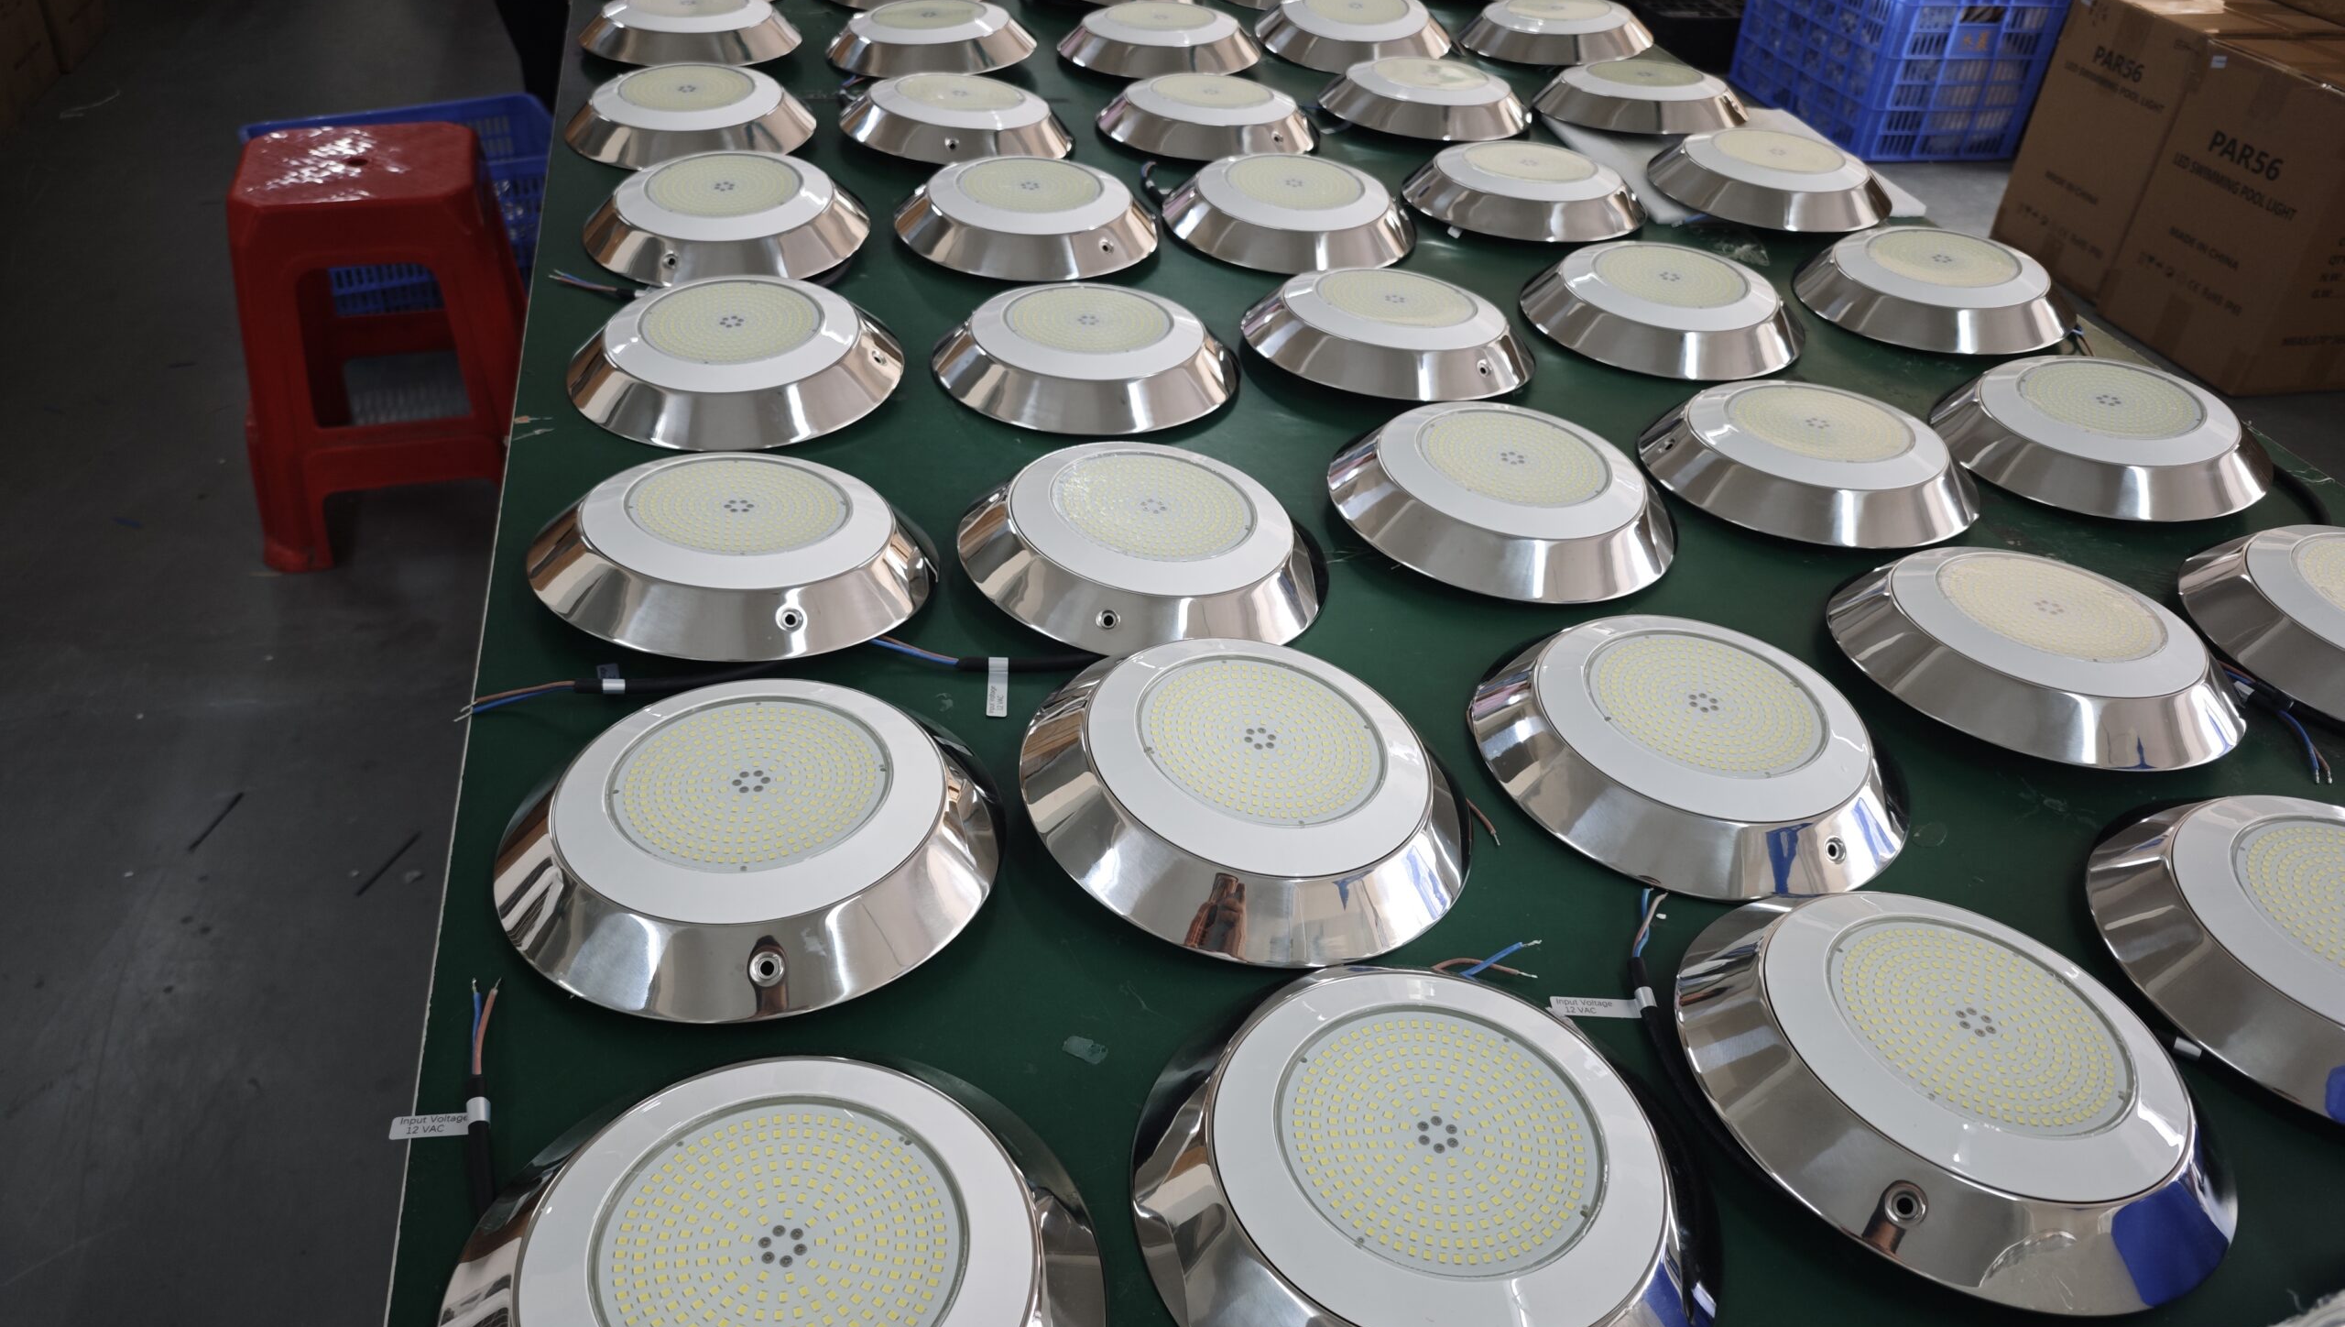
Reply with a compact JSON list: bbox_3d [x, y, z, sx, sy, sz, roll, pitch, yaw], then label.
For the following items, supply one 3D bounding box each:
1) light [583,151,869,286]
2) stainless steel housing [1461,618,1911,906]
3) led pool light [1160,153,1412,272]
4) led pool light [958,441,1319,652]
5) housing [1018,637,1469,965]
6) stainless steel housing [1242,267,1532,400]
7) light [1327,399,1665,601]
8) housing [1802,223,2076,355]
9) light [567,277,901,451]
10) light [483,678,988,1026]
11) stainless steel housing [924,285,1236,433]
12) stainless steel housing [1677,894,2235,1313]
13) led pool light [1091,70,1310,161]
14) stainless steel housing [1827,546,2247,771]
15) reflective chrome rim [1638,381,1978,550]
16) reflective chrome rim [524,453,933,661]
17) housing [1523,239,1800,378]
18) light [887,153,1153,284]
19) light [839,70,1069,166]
[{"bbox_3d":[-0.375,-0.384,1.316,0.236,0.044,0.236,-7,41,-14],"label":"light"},{"bbox_3d":[0.277,0.035,0.825,0.230,0.029,0.230,6,36,0],"label":"stainless steel housing"},{"bbox_3d":[0.109,-0.423,1.427,0.235,0.041,0.235,5,38,0],"label":"led pool light"},{"bbox_3d":[-0.015,-0.080,0.986,0.238,0.035,0.238,10,36,0],"label":"led pool light"},{"bbox_3d":[0.041,0.051,0.778,0.230,0.029,0.230,12,38,0],"label":"housing"},{"bbox_3d":[0.173,-0.268,1.237,0.238,0.035,0.238,8,33,0],"label":"stainless steel housing"},{"bbox_3d":[0.222,-0.121,1.036,0.235,0.041,0.235,6,37,-1],"label":"light"},{"bbox_3d":[0.679,-0.338,1.388,0.238,0.035,0.238,2,37,0],"label":"housing"},{"bbox_3d":[-0.319,-0.228,1.136,0.238,0.035,0.238,6,39,0],"label":"light"},{"bbox_3d":[-0.196,0.069,0.734,0.235,0.041,0.235,5,36,0],"label":"light"},{"bbox_3d":[-0.063,-0.238,1.165,0.230,0.029,0.230,5,36,0],"label":"stainless steel housing"},{"bbox_3d":[0.333,0.166,0.663,0.230,0.029,0.230,9,34,0],"label":"stainless steel housing"},{"bbox_3d":[0.038,-0.574,1.615,0.235,0.041,0.235,5,36,0],"label":"led pool light"},{"bbox_3d":[0.515,-0.016,0.927,0.230,0.029,0.230,4,33,0],"label":"stainless steel housing"},{"bbox_3d":[0.448,-0.150,1.092,0.230,0.029,0.230,3,35,0],"label":"reflective chrome rim"},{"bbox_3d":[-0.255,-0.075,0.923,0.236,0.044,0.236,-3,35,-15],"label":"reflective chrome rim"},{"bbox_3d":[0.412,-0.306,1.302,0.235,0.041,0.235,5,38,0],"label":"housing"},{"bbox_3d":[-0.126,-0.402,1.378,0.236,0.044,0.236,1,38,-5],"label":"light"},{"bbox_3d":[-0.213,-0.551,1.555,0.235,0.041,0.235,7,36,-1],"label":"light"}]

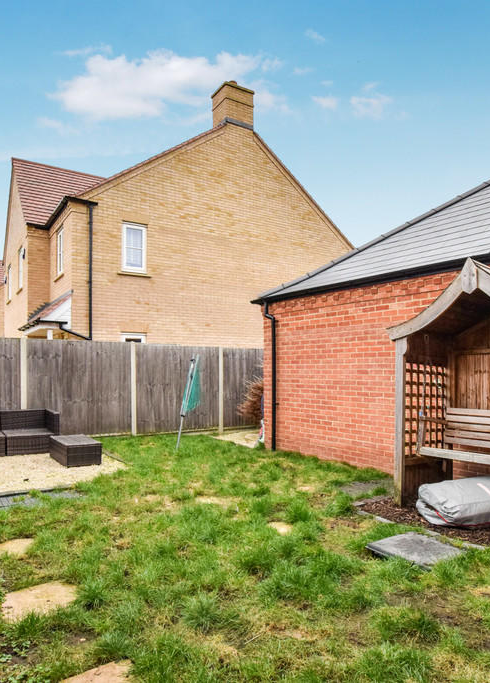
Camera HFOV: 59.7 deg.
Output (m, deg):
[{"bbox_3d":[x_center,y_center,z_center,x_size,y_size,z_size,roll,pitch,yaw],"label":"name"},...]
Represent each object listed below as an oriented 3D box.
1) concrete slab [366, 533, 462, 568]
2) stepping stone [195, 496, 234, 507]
[{"bbox_3d":[1.200,1.462,2.970,0.460,0.050,0.470,2,-3,-38],"label":"concrete slab"},{"bbox_3d":[-0.285,1.610,4.250,0.420,0.045,0.310,0,-3,8],"label":"stepping stone"}]

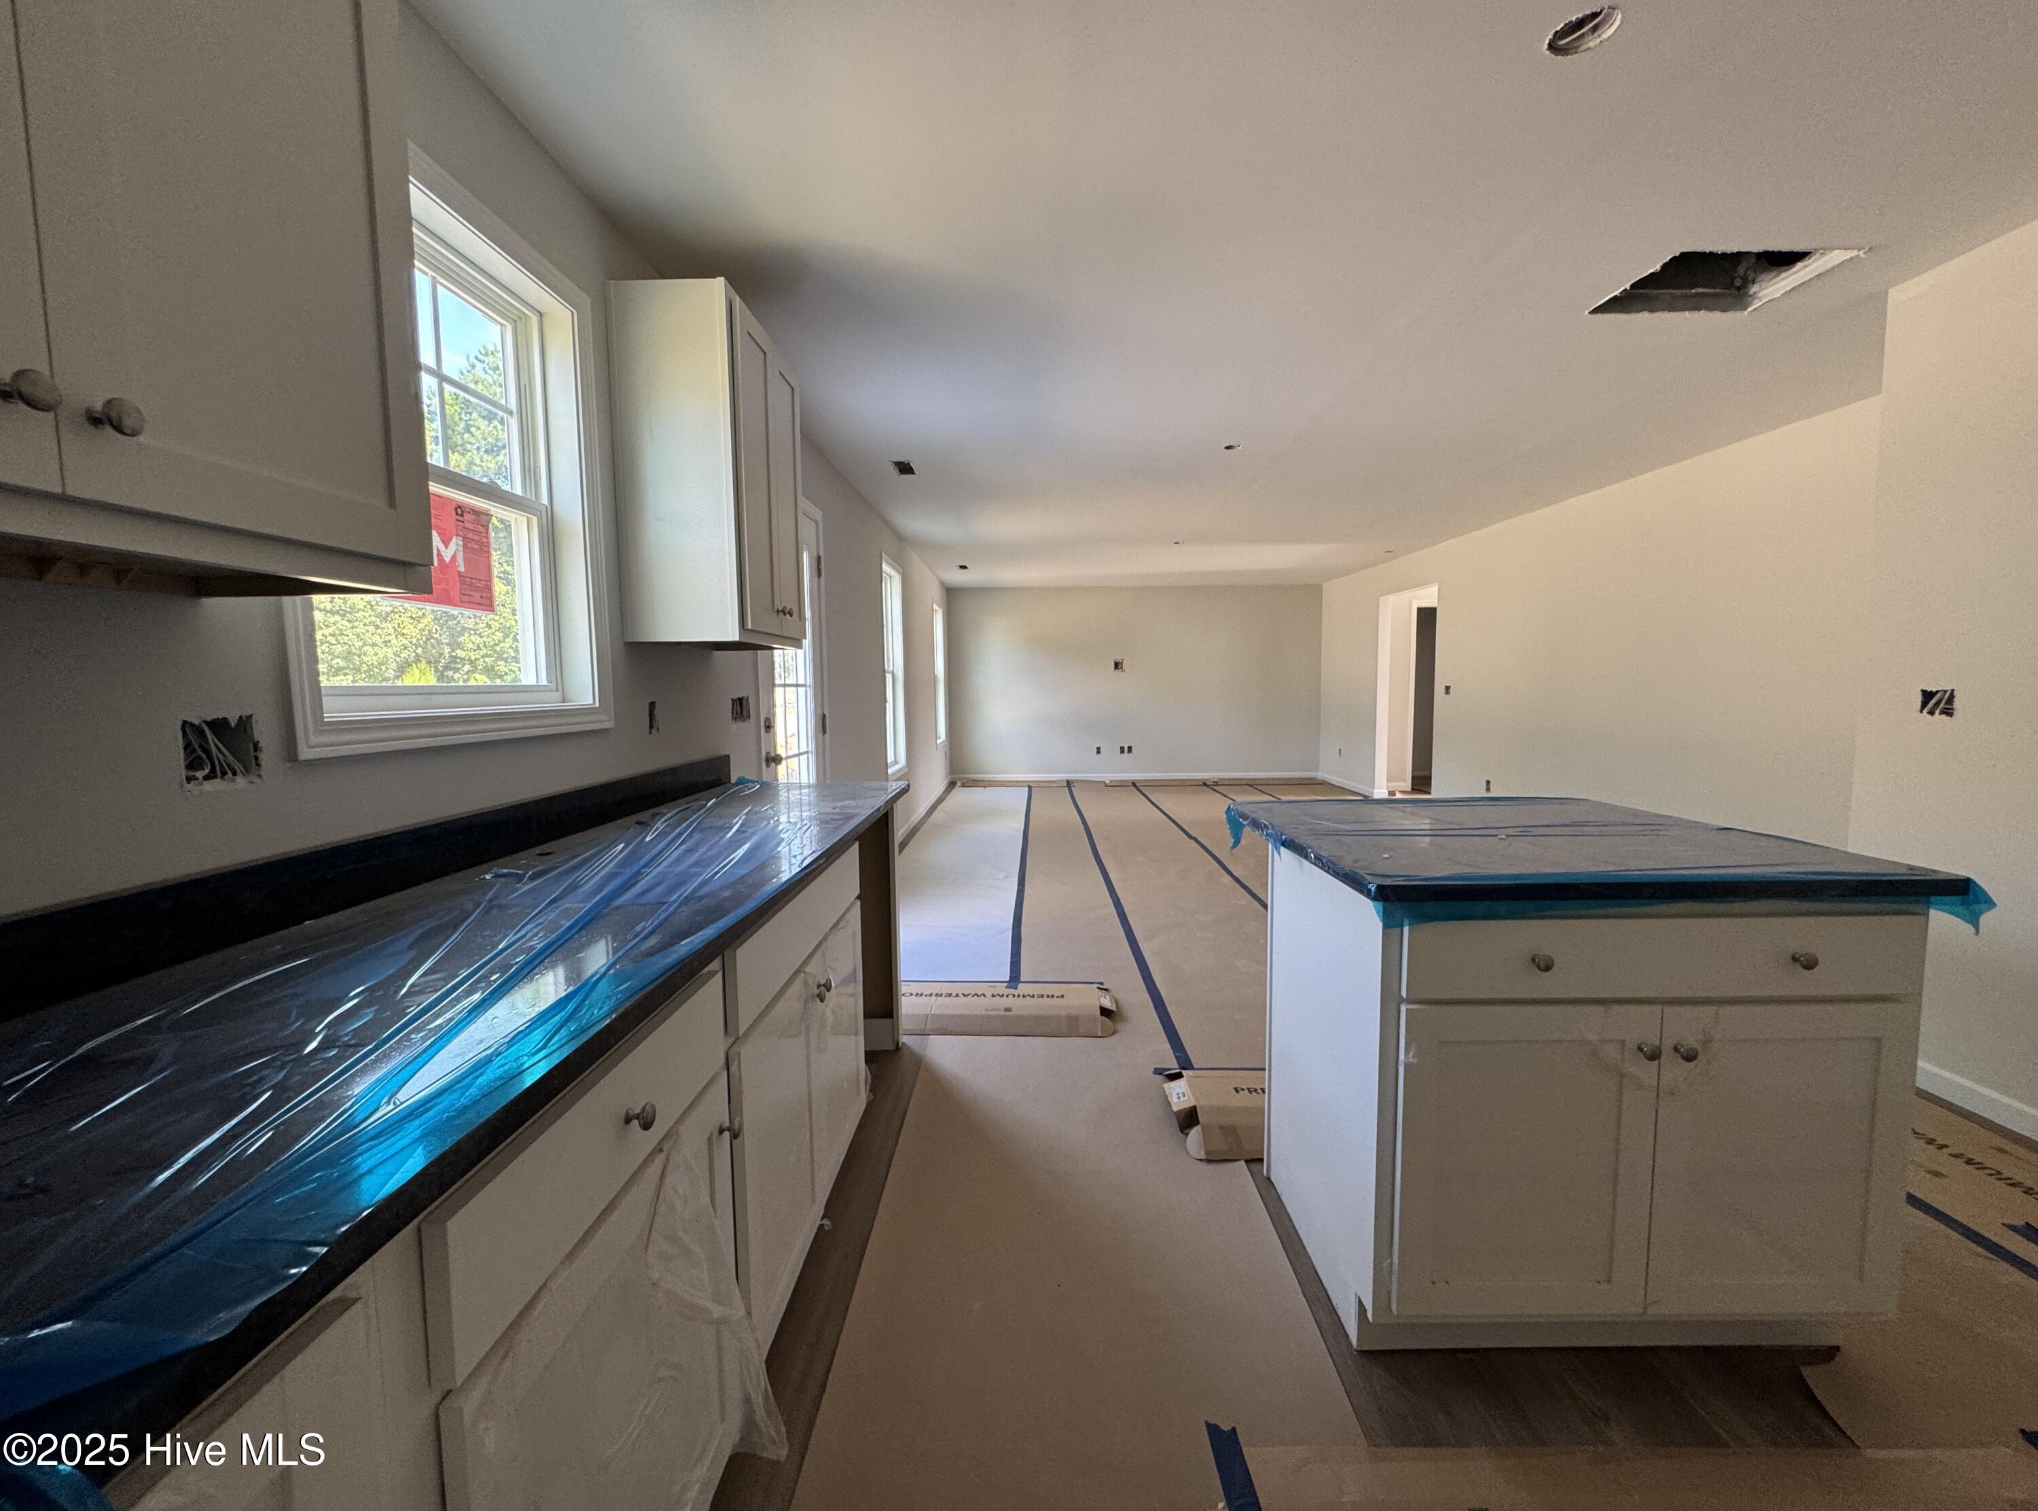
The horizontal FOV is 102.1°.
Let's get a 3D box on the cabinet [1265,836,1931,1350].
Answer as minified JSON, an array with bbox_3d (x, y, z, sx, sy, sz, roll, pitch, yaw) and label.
[{"bbox_3d":[1.084,0.645,1.721,0.923,0.877,0.635,-1,5,0],"label":"cabinet"}]

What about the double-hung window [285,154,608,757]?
[{"bbox_3d":[-1.089,-0.550,1.602,0.125,1.043,0.895,0,5,1],"label":"double-hung window"}]

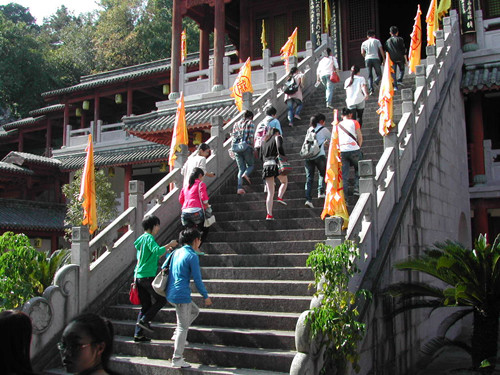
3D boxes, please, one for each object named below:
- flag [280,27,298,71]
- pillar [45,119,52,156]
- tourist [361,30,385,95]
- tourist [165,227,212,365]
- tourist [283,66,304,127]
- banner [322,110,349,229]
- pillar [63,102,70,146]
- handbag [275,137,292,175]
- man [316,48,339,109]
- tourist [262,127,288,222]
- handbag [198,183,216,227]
[{"bbox_3d":[1.079,-3.771,15.000,0.480,1.270,0.200,0,-5,6],"label":"flag"},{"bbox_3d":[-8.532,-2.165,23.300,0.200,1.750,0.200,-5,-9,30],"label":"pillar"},{"bbox_3d":[3.077,-3.102,13.732,0.540,1.690,0.430,-4,-8,25],"label":"tourist"},{"bbox_3d":[-0.728,1.314,6.500,0.470,1.620,0.520,-3,-7,33],"label":"tourist"},{"bbox_3d":[1.038,-2.174,13.099,0.450,1.470,0.480,-4,-9,30],"label":"tourist"},{"bbox_3d":[0.924,-0.202,6.000,0.280,1.280,0.200,-5,-9,30],"label":"banner"},{"bbox_3d":[-9.004,-3.053,26.860,0.210,2.242,0.210,-4,-9,29],"label":"pillar"},{"bbox_3d":[0.549,-0.525,9.000,0.200,0.610,0.300,-5,-9,30],"label":"handbag"},{"bbox_3d":[1.981,-2.736,13.855,0.480,1.540,0.460,-5,-9,30],"label":"man"},{"bbox_3d":[0.412,-0.221,9.237,0.440,1.570,0.460,-5,-9,30],"label":"tourist"},{"bbox_3d":[-0.645,0.258,8.330,0.180,0.660,0.240,-5,-9,30],"label":"handbag"}]

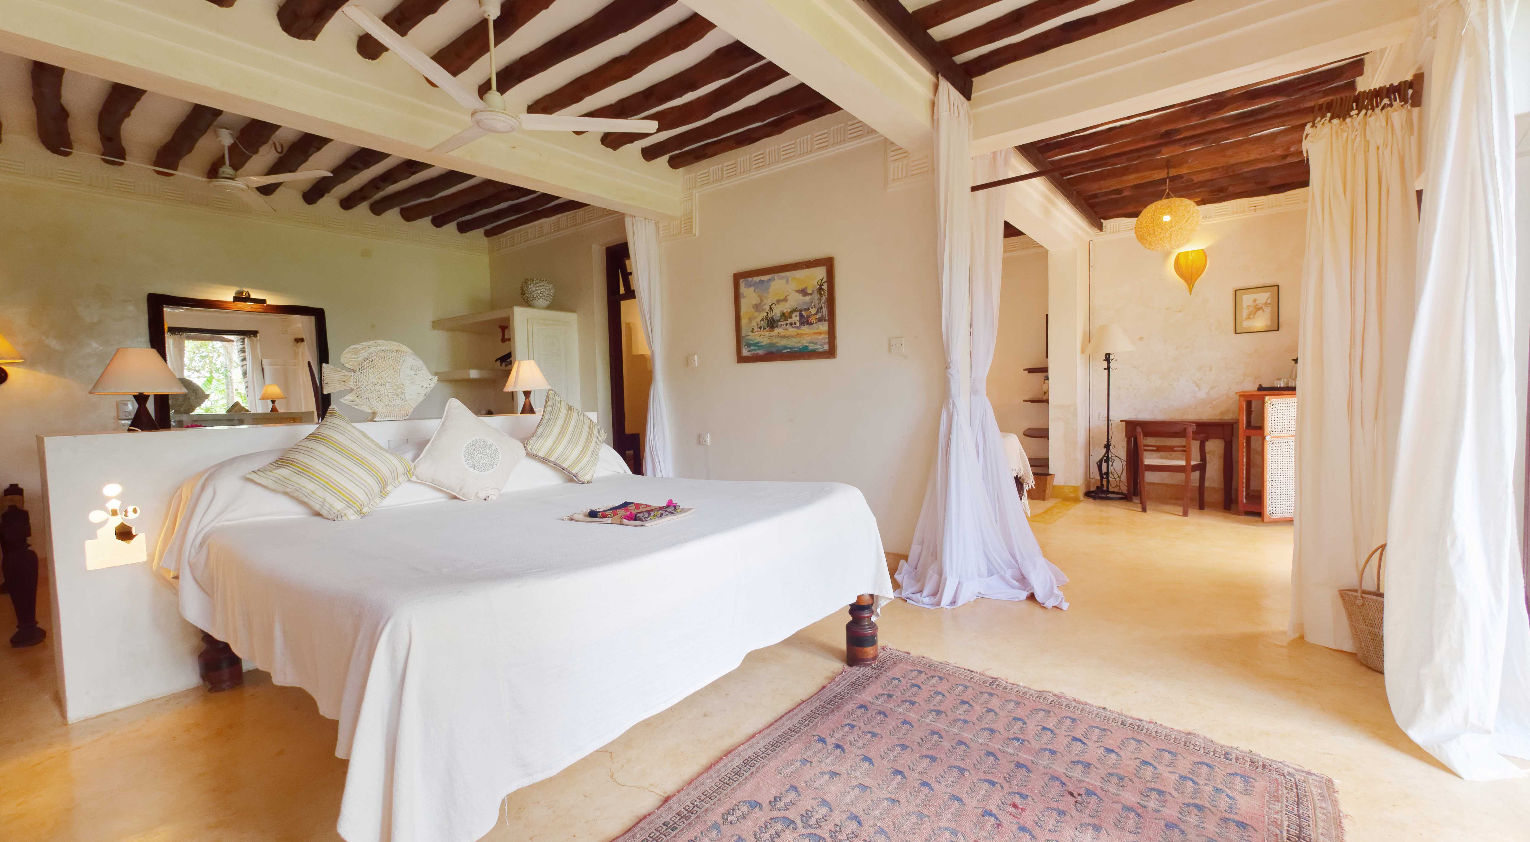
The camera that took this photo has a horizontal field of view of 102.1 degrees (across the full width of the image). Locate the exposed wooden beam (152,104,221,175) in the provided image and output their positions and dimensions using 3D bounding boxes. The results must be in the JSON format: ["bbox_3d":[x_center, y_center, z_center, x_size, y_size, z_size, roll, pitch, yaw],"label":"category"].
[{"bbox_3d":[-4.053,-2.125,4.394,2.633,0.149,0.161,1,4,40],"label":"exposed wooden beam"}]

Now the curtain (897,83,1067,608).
[{"bbox_3d":[1.209,-0.530,3.427,0.897,2.932,0.897,1,4,40],"label":"curtain"}]

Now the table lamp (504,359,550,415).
[{"bbox_3d":[-1.565,-0.220,4.071,0.295,0.354,0.295,1,4,38],"label":"table lamp"}]

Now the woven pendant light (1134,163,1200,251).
[{"bbox_3d":[2.967,-1.571,4.561,0.402,0.641,0.402,1,4,40],"label":"woven pendant light"}]

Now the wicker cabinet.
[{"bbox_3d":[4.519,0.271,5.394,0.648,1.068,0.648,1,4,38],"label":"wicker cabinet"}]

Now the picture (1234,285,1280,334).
[{"bbox_3d":[4.543,-1.023,5.712,0.317,0.406,0.020,1,4,38],"label":"picture"}]

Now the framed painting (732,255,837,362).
[{"bbox_3d":[0.123,-0.743,4.305,0.860,0.659,0.030,1,4,38],"label":"framed painting"}]

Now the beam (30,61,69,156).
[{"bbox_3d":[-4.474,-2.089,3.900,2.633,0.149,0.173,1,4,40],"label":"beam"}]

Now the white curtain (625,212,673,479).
[{"bbox_3d":[-1.069,-0.476,5.526,0.345,2.691,0.460,1,4,40],"label":"white curtain"}]

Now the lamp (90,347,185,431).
[{"bbox_3d":[-2.683,-0.136,2.660,0.296,0.354,0.296,1,4,38],"label":"lamp"}]

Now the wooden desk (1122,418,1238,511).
[{"bbox_3d":[3.830,0.373,5.707,0.908,0.770,0.483,1,4,40],"label":"wooden desk"}]

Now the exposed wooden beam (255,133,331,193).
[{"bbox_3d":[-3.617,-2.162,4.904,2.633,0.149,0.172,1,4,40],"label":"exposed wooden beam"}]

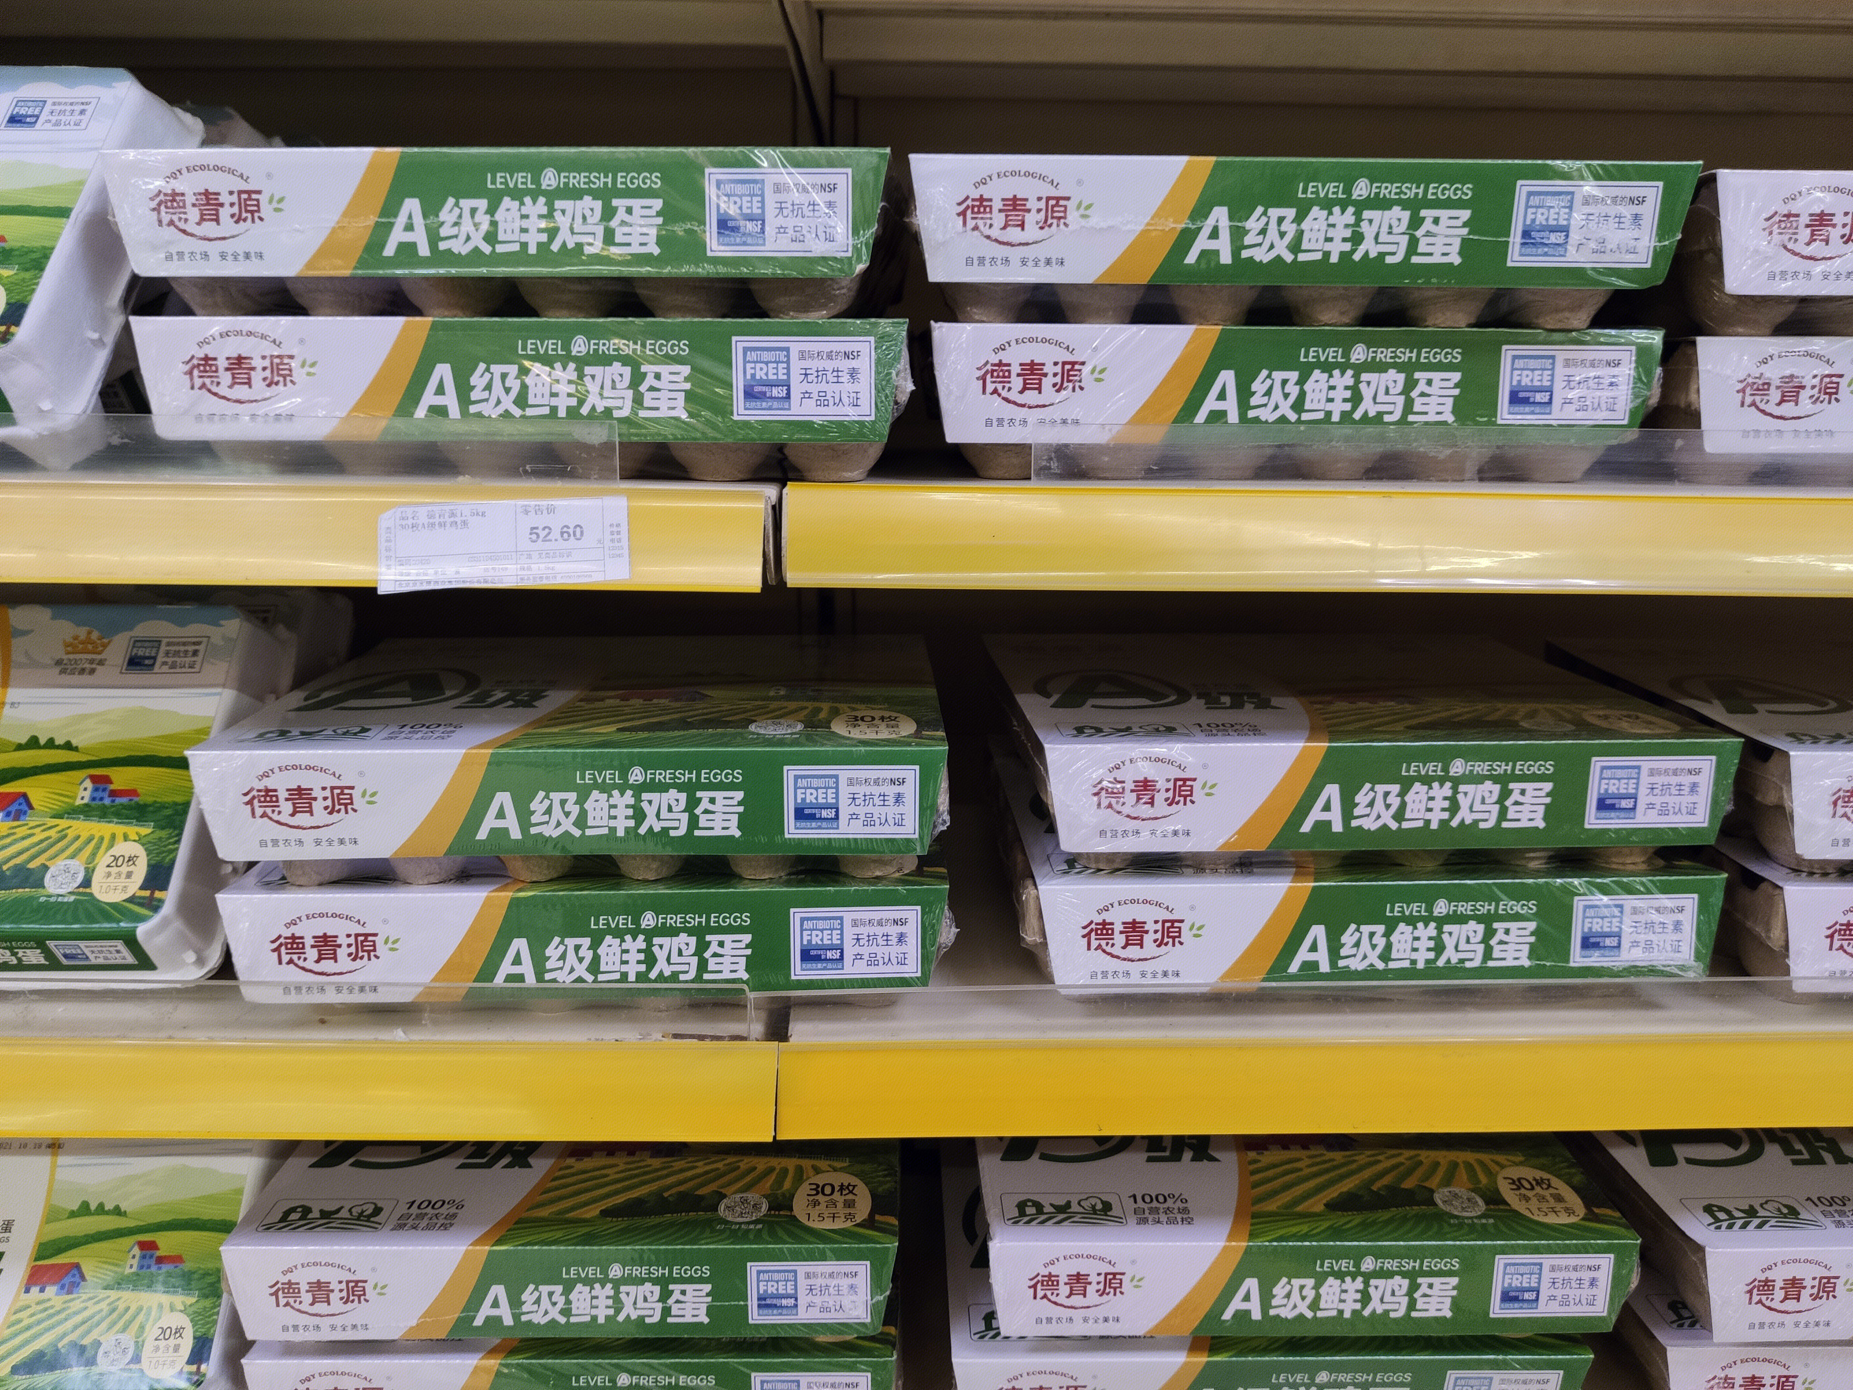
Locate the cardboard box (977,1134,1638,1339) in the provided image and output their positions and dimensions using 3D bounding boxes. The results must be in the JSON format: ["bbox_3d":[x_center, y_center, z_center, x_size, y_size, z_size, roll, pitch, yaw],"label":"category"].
[{"bbox_3d":[0.177,0.257,0.769,0.308,0.064,0.242,0,13,-2],"label":"cardboard box"}]

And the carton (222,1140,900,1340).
[{"bbox_3d":[-0.169,0.253,0.756,0.308,0.064,0.242,0,13,-2],"label":"carton"}]

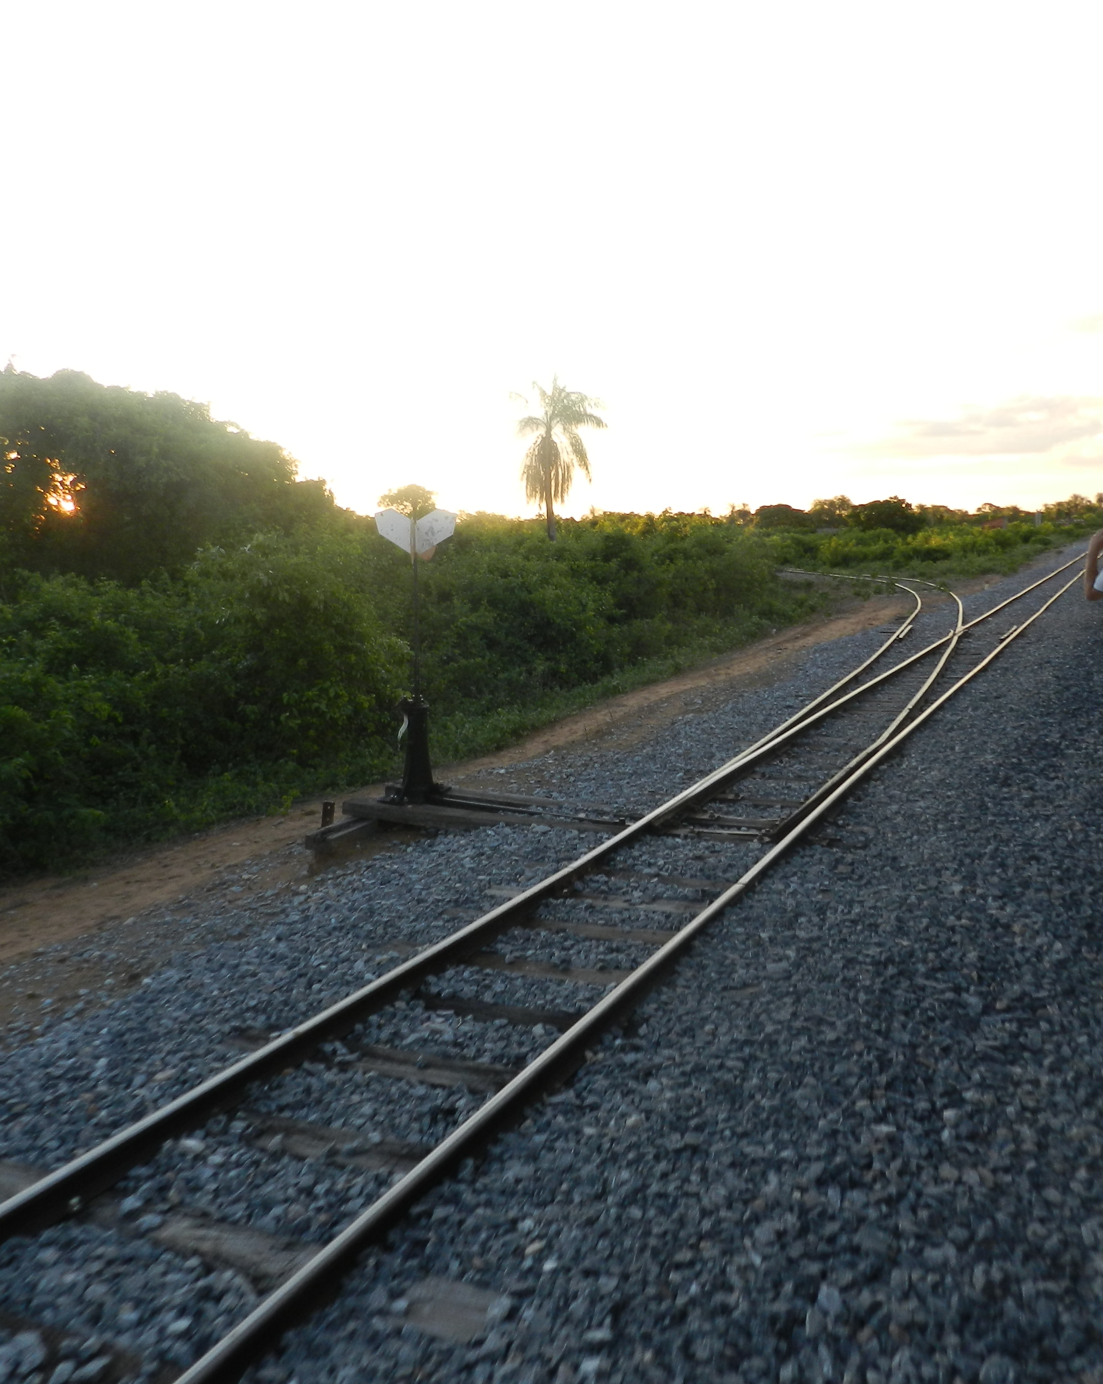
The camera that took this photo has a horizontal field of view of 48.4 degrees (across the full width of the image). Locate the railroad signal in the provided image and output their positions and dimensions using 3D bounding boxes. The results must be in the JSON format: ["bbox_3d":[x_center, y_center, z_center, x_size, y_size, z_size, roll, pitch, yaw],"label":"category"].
[{"bbox_3d":[-1.128,-0.311,10.098,0.660,2.380,0.400,2,8,19],"label":"railroad signal"}]

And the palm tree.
[{"bbox_3d":[0.349,-9.379,55.242,4.200,9.262,4.100,0,8,0],"label":"palm tree"}]

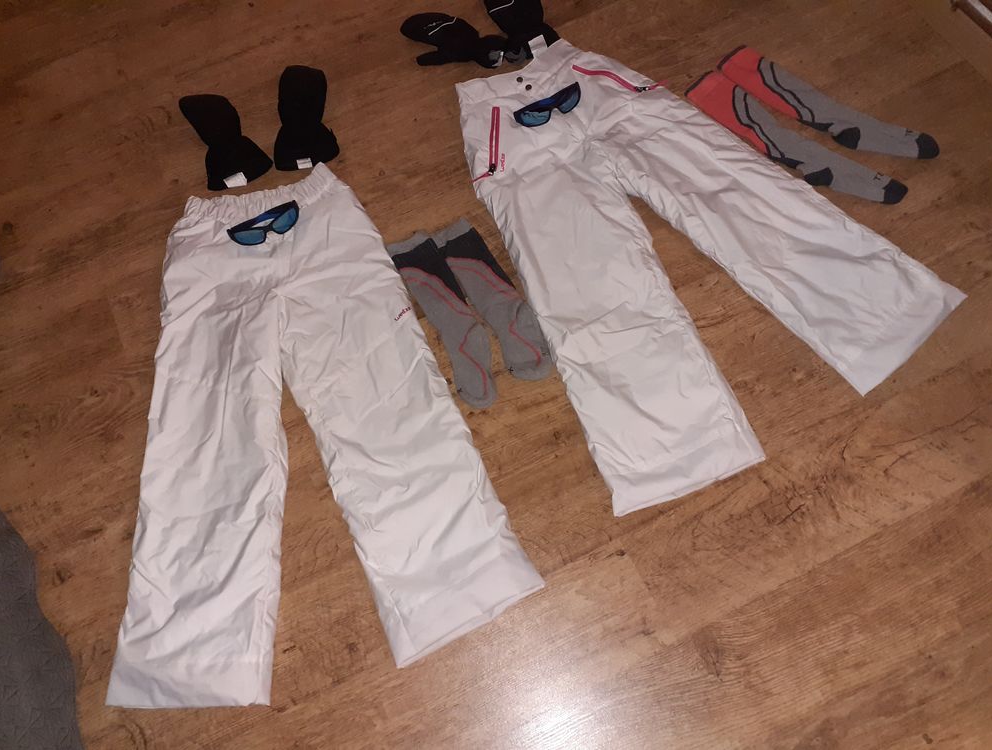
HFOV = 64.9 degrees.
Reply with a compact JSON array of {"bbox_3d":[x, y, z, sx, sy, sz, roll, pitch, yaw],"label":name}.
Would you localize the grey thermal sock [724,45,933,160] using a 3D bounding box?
[{"bbox_3d":[0.577,-0.470,1.374,0.406,0.025,0.103,36,73,18],"label":"grey thermal sock"}]

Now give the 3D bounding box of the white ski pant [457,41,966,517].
[{"bbox_3d":[0.248,-0.264,1.290,0.648,0.060,0.863,-29,67,-8],"label":"white ski pant"}]

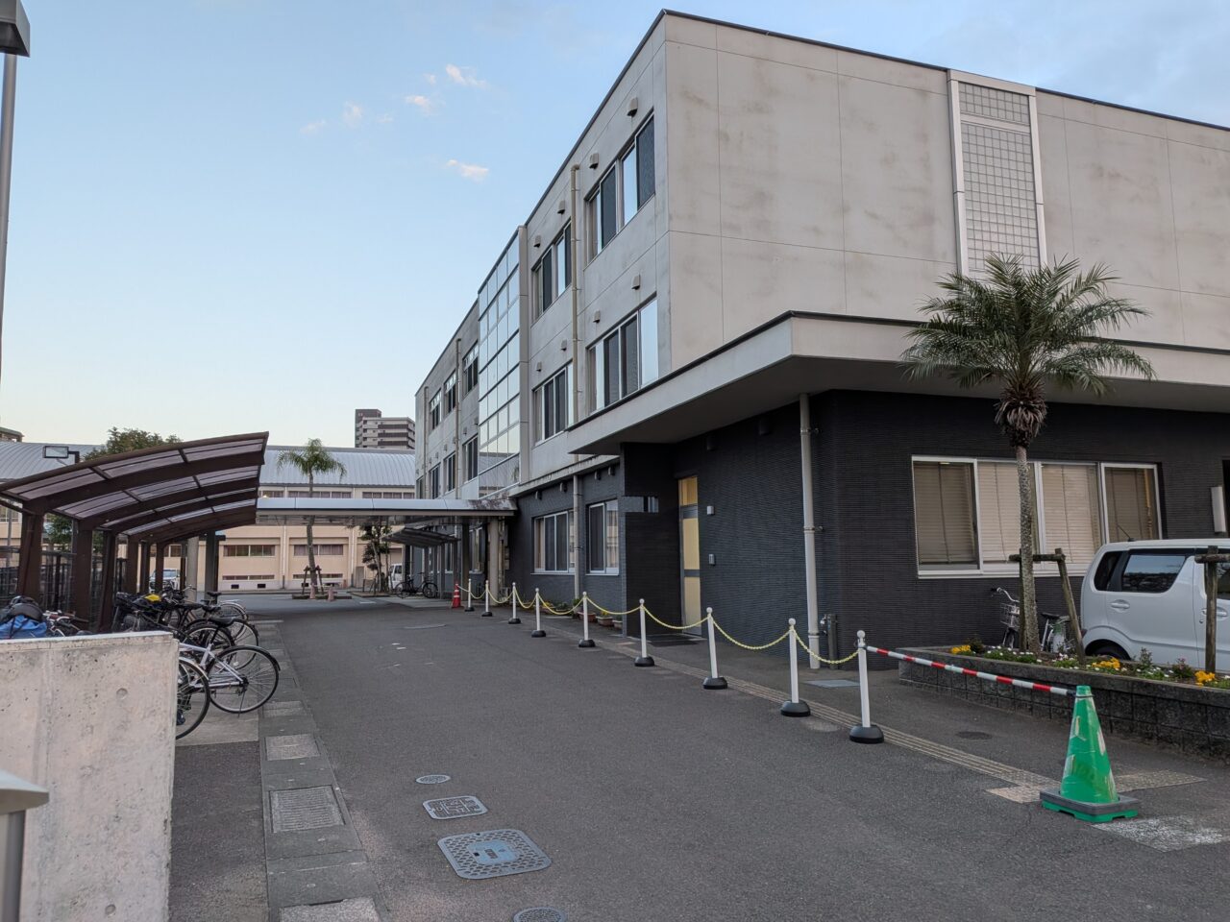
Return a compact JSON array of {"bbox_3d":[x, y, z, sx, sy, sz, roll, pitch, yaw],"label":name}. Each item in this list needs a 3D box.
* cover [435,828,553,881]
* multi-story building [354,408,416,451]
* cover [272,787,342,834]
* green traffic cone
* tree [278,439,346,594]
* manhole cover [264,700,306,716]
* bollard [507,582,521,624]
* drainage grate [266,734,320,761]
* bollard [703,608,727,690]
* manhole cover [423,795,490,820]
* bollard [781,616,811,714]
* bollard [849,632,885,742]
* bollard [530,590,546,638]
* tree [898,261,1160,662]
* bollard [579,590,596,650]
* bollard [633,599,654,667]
[{"bbox_3d":[-0.640,2.061,4.458,0.470,0.030,0.653,2,-7,-24],"label":"cover"},{"bbox_3d":[-79.189,8.758,304.759,20.607,52.500,22.000,-1,-6,1],"label":"multi-story building"},{"bbox_3d":[-2.034,2.301,5.606,0.402,0.050,0.968,2,-7,-23],"label":"cover"},{"bbox_3d":[2.793,1.710,5.061,0.370,0.715,0.370,2,-7,-24],"label":"green traffic cone"},{"bbox_3d":[-13.557,2.472,38.376,3.100,7.000,3.100,1,-7,-19],"label":"tree"},{"bbox_3d":[-3.406,2.566,8.774,0.400,0.030,0.970,2,-7,-23],"label":"manhole cover"},{"bbox_3d":[-2.221,3.147,18.899,0.283,0.883,0.283,1,-6,-19],"label":"bollard"},{"bbox_3d":[-2.797,2.502,7.385,0.402,0.050,0.968,2,-7,-23],"label":"drainage grate"},{"bbox_3d":[1.099,2.109,9.609,0.283,0.883,0.283,-1,-6,0],"label":"bollard"},{"bbox_3d":[-0.987,2.154,5.269,0.347,0.030,0.419,2,-7,-22],"label":"manhole cover"},{"bbox_3d":[1.682,1.933,8.037,0.283,0.883,0.283,-1,-6,0],"label":"bollard"},{"bbox_3d":[2.073,1.847,7.077,0.275,0.890,0.275,1,-7,-19],"label":"bollard"},{"bbox_3d":[-1.471,2.902,16.404,0.275,0.890,0.275,1,-7,-19],"label":"bollard"},{"bbox_3d":[4.546,-0.083,9.611,2.704,4.540,2.623,1,-6,-19],"label":"tree"},{"bbox_3d":[-0.483,2.699,14.644,0.275,0.890,0.275,-1,-6,0],"label":"bollard"},{"bbox_3d":[0.376,2.335,11.633,0.283,0.883,0.283,-1,-6,0],"label":"bollard"}]

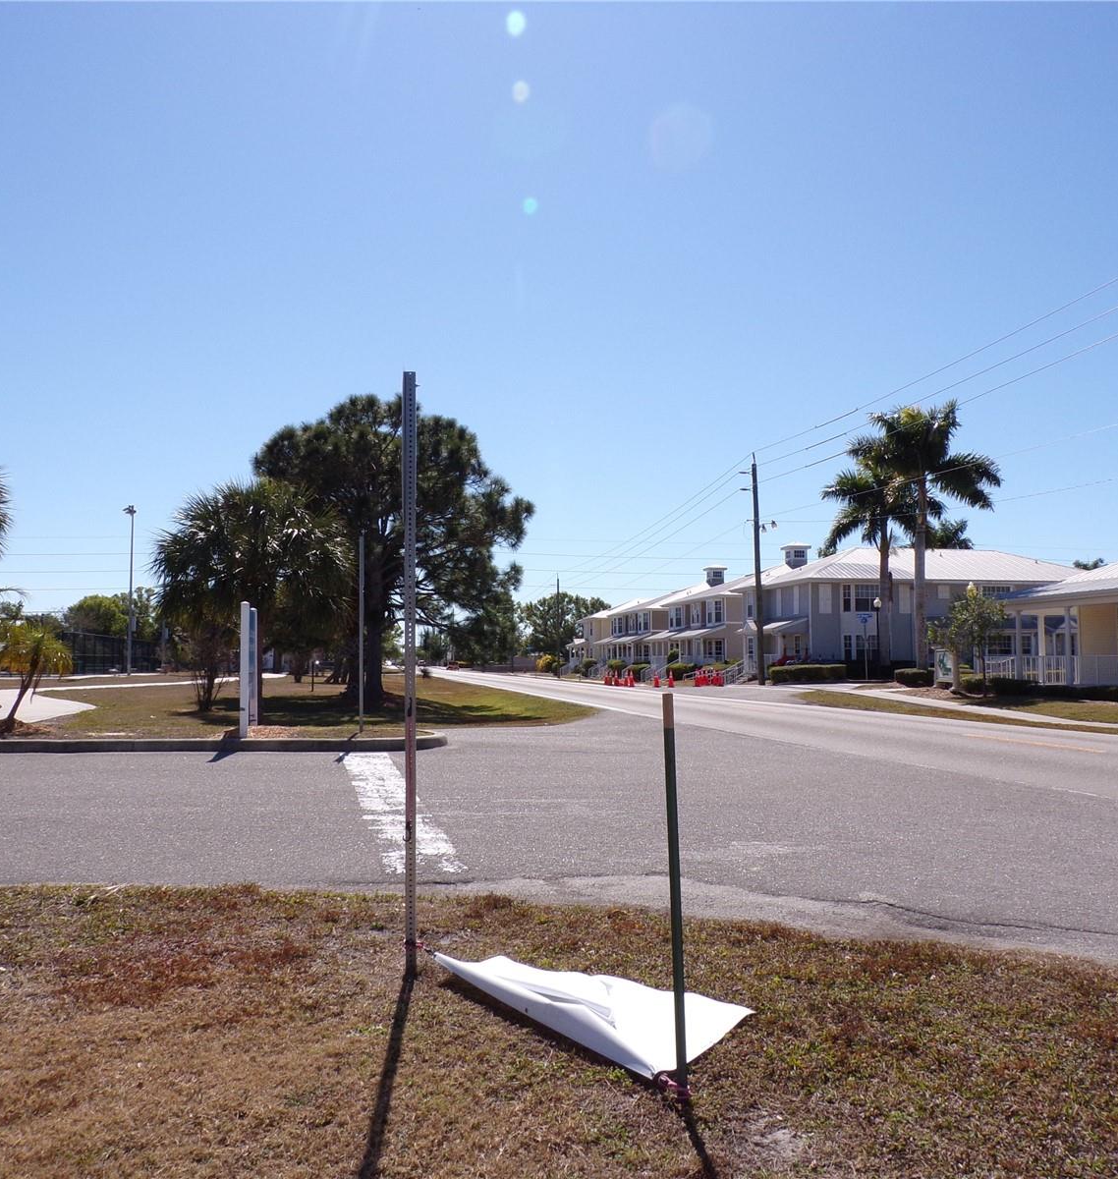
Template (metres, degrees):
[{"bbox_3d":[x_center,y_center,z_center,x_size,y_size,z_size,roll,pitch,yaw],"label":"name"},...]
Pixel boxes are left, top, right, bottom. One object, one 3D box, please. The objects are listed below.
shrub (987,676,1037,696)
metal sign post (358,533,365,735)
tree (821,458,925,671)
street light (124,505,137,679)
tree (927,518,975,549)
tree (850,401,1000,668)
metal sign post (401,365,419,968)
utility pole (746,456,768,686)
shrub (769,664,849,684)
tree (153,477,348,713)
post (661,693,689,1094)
[{"bbox_3d":[16.156,3.437,38.859,1.200,0.700,1.500,1,-4,-10],"label":"shrub"},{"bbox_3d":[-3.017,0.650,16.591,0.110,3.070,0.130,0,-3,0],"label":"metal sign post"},{"bbox_3d":[15.787,-0.905,53.172,5.800,10.940,5.600,0,-4,0],"label":"tree"},{"bbox_3d":[-30.874,0.037,78.142,0.950,12.220,0.800,0,-3,0],"label":"street light"},{"bbox_3d":[30.007,0.500,85.127,5.200,12.100,5.000,0,-3,0],"label":"tree"},{"bbox_3d":[16.845,-2.221,50.252,6.800,13.120,6.500,0,-4,0],"label":"tree"},{"bbox_3d":[-0.718,0.389,5.266,0.060,2.930,0.050,0,-4,0],"label":"metal sign post"},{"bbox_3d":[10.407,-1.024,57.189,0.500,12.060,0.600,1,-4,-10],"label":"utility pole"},{"bbox_3d":[12.961,4.411,56.637,4.000,0.970,1.400,1,-4,-9],"label":"shrub"},{"bbox_3d":[-6.900,0.092,24.239,4.350,5.220,4.200,0,-3,0],"label":"tree"},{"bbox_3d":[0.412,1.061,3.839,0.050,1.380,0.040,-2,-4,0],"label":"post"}]

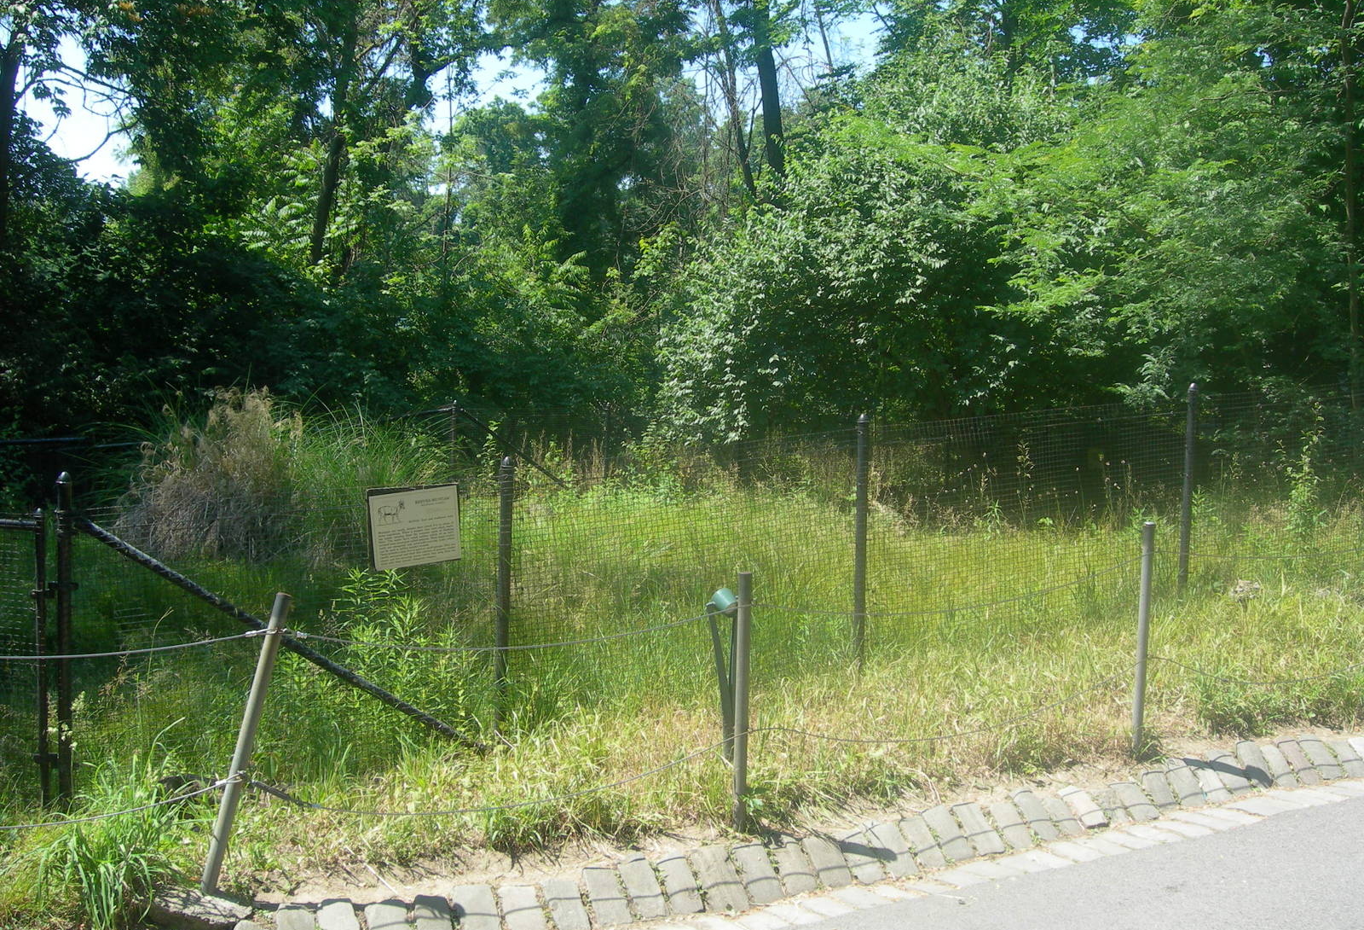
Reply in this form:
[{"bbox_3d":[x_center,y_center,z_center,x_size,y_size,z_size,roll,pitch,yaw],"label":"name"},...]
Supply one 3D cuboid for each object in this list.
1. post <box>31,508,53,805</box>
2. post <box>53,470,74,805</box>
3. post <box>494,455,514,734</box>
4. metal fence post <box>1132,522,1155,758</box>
[{"bbox_3d":[-2.278,0.695,5.340,0.039,1.087,0.039,0,4,0],"label":"post"},{"bbox_3d":[-2.171,0.623,5.270,0.052,1.200,0.052,1,4,0],"label":"post"},{"bbox_3d":[-0.710,0.539,5.970,0.052,1.152,0.052,2,4,0],"label":"post"},{"bbox_3d":[1.763,0.664,5.720,0.043,0.888,0.043,2,4,0],"label":"metal fence post"}]

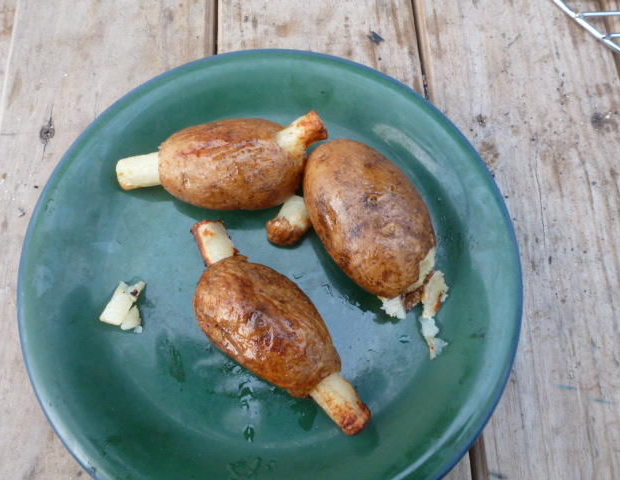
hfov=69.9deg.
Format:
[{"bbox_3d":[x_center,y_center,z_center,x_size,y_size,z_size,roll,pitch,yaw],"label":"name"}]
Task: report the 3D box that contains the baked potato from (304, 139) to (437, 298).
[{"bbox_3d":[0.032,-0.012,0.235,0.056,0.049,0.097,-29,77,-10],"label":"baked potato"}]

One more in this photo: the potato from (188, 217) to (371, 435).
[{"bbox_3d":[-0.019,0.044,0.221,0.049,0.043,0.131,-41,79,-12],"label":"potato"}]

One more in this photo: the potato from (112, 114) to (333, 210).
[{"bbox_3d":[-0.046,-0.041,0.242,0.118,0.048,0.053,-7,74,-4],"label":"potato"}]

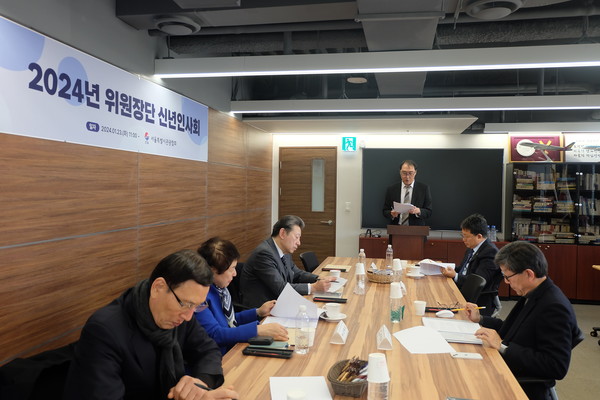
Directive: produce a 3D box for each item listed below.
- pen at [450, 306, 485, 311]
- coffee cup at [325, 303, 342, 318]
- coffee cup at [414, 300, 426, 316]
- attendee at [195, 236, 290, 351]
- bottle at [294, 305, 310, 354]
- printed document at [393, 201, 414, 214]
[{"bbox_3d":[0.891,0.571,2.367,0.174,0.010,0.010,-7,1,6],"label":"pen"},{"bbox_3d":[0.185,0.630,2.578,0.105,0.066,0.087,2,2,12],"label":"coffee cup"},{"bbox_3d":[0.715,0.647,2.681,0.073,0.075,0.073,2,2,12],"label":"coffee cup"},{"bbox_3d":[-0.340,0.780,2.157,0.580,1.213,0.500,2,2,12],"label":"attendee"},{"bbox_3d":[0.015,0.564,1.977,0.064,0.210,0.064,2,2,12],"label":"bottle"},{"bbox_3d":[1.148,0.081,4.993,0.210,0.020,0.290,2,-33,12],"label":"printed document"}]

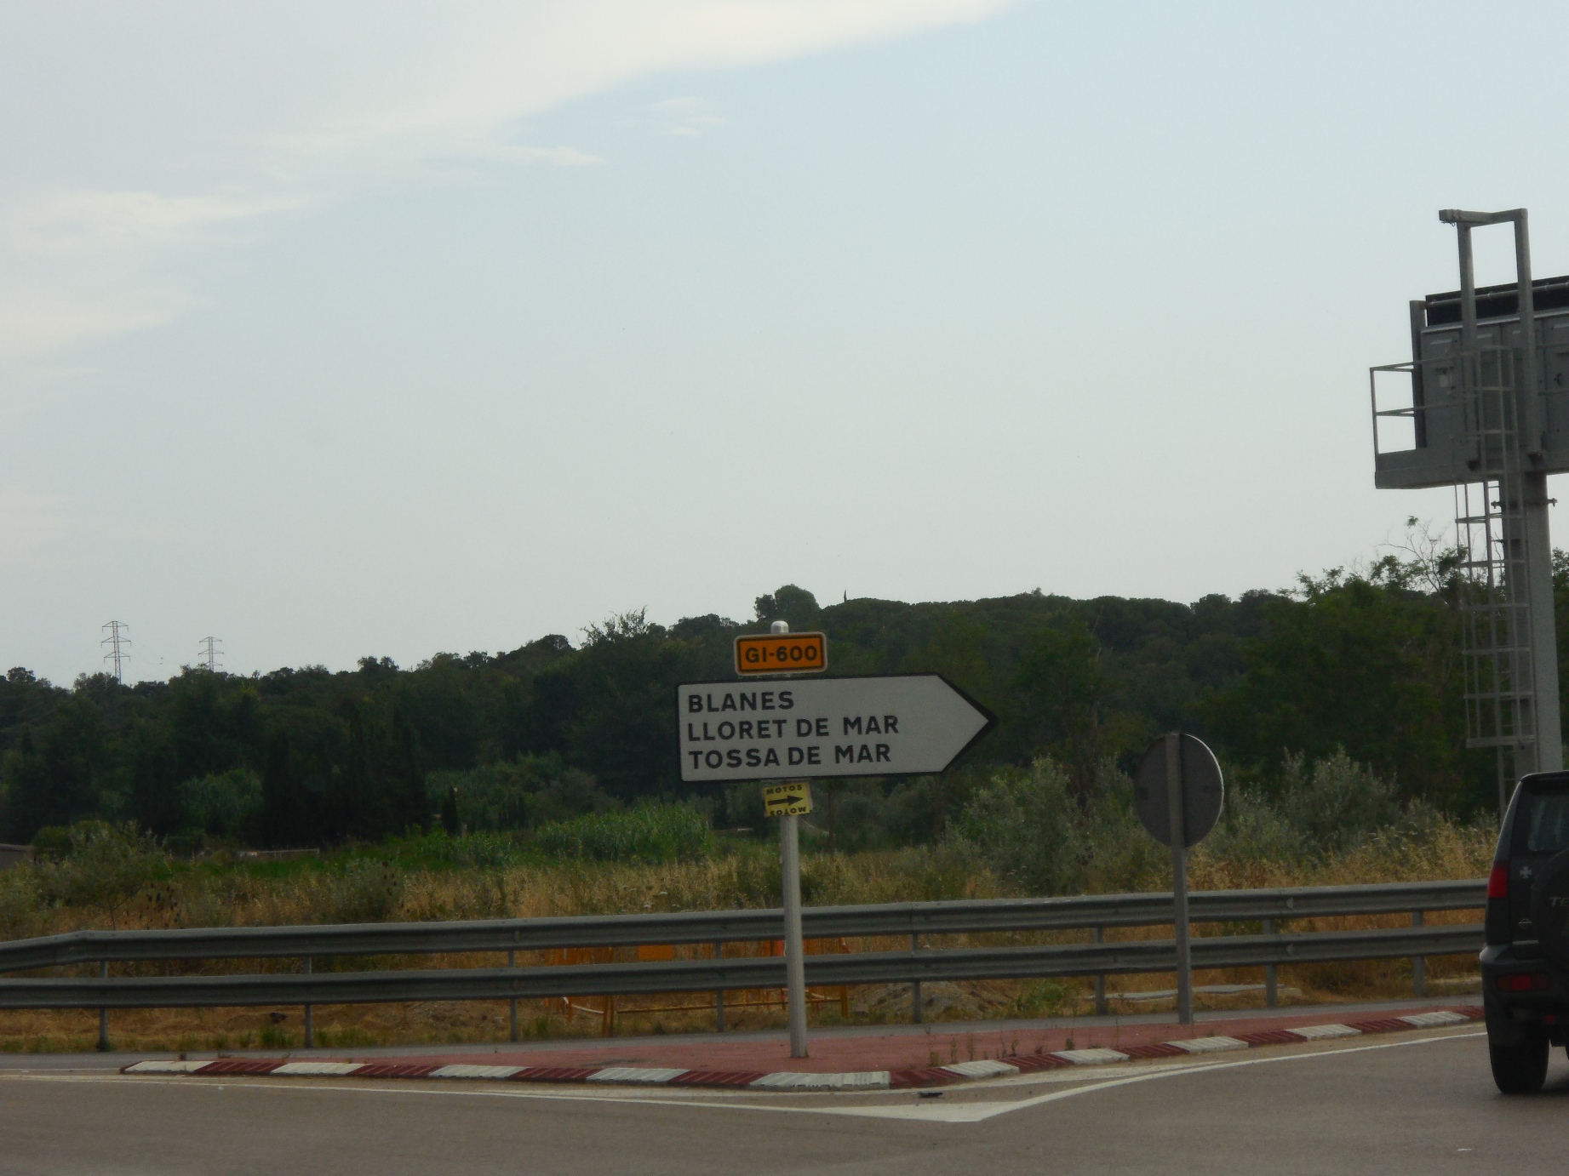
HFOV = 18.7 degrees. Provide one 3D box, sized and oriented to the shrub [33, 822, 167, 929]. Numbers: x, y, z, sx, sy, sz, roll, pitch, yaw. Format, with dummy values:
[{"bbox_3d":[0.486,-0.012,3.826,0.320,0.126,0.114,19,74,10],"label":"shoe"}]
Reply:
[{"bbox_3d":[-8.336,3.697,58.000,1.600,1.750,1.500,-2,-4,0],"label":"shrub"}]

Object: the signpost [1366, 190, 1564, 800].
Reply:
[{"bbox_3d":[8.579,-0.014,52.377,3.900,8.690,1.600,-6,-5,42],"label":"signpost"}]

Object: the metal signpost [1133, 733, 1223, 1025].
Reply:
[{"bbox_3d":[3.161,2.324,38.000,0.900,2.360,0.120,-6,-5,43],"label":"metal signpost"}]

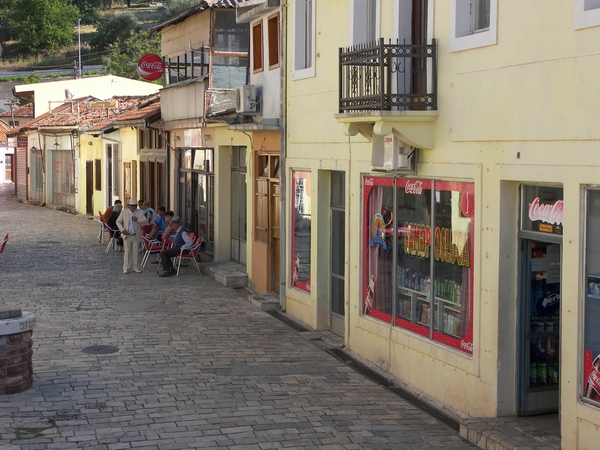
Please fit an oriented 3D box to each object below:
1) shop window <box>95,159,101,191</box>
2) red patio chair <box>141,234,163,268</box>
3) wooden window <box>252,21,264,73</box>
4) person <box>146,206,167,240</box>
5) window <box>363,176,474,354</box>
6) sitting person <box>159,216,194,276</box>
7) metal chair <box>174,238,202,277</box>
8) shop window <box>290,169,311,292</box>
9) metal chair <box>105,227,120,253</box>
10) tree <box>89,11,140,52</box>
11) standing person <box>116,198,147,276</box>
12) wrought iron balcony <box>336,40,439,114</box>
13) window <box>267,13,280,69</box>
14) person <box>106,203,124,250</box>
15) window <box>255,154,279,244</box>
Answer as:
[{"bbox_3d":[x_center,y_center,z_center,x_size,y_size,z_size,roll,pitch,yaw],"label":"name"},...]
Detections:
[{"bbox_3d":[-7.245,-1.794,43.000,0.120,1.120,1.000,-1,4,-20],"label":"shop window"},{"bbox_3d":[-3.496,0.603,28.326,0.560,0.830,0.550,-1,4,-16],"label":"red patio chair"},{"bbox_3d":[-0.857,-3.677,24.745,0.120,1.040,1.050,-1,4,-13],"label":"wooden window"},{"bbox_3d":[-3.483,0.251,29.412,0.660,1.340,0.500,0,4,-9],"label":"person"},{"bbox_3d":[1.573,0.410,16.657,0.200,2.200,3.840,-1,4,-18],"label":"window"},{"bbox_3d":[-2.723,0.478,26.200,0.740,1.270,0.520,-1,4,-16],"label":"sitting person"},{"bbox_3d":[-2.445,0.684,26.300,0.570,0.820,0.560,-1,4,-16],"label":"metal chair"},{"bbox_3d":[0.002,0.109,21.257,0.100,2.130,1.220,-1,4,-17],"label":"shop window"},{"bbox_3d":[-4.867,0.301,31.582,0.570,0.830,0.550,-1,4,-17],"label":"metal chair"},{"bbox_3d":[-19.283,-20.224,125.000,5.200,4.000,4.800,-1,4,-9],"label":"tree"},{"bbox_3d":[-3.736,0.249,26.600,0.650,1.700,0.420,-1,4,-12],"label":"standing person"},{"bbox_3d":[1.145,-1.952,15.862,0.760,0.920,1.680,-1,4,-17],"label":"wrought iron balcony"},{"bbox_3d":[-0.501,-3.510,22.850,0.120,1.060,0.840,-1,4,-16],"label":"window"},{"bbox_3d":[-4.848,0.077,31.618,0.660,1.270,0.500,-1,4,-19],"label":"person"},{"bbox_3d":[-0.652,-0.496,23.284,0.150,1.760,1.500,-1,4,-18],"label":"window"}]

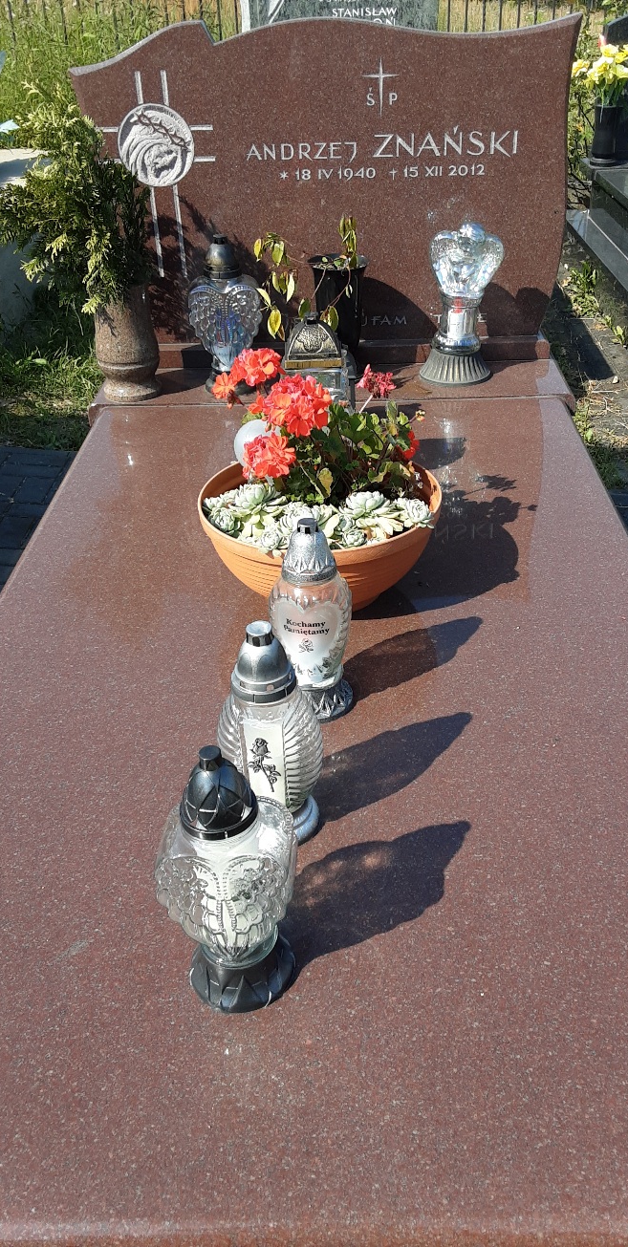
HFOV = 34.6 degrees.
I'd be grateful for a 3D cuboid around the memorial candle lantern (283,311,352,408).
[{"bbox_3d":[0.005,-0.497,2.052,0.119,0.251,0.119,3,34,8],"label":"memorial candle lantern"}]

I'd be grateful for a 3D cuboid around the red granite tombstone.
[{"bbox_3d":[0.029,-0.986,2.350,1.094,0.739,0.167,-1,33,2],"label":"red granite tombstone"}]

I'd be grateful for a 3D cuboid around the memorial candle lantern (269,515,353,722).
[{"bbox_3d":[0.002,-0.009,1.285,0.109,0.276,0.109,0,33,4],"label":"memorial candle lantern"}]

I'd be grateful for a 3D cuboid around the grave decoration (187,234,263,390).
[{"bbox_3d":[-0.206,-0.715,2.320,0.169,0.338,0.125,-3,33,0],"label":"grave decoration"}]

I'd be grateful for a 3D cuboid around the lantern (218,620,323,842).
[{"bbox_3d":[-0.044,0.113,1.110,0.120,0.269,0.120,-1,33,3],"label":"lantern"}]

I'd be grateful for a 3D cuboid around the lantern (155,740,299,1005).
[{"bbox_3d":[-0.077,0.224,0.927,0.132,0.286,0.113,-2,33,1],"label":"lantern"}]

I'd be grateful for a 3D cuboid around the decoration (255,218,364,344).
[{"bbox_3d":[-0.002,-0.746,2.329,0.263,0.363,0.167,-1,33,2],"label":"decoration"}]

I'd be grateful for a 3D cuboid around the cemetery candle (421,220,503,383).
[{"bbox_3d":[0.335,-0.738,2.309,0.171,0.344,0.159,0,33,4],"label":"cemetery candle"}]

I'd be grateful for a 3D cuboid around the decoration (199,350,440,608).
[{"bbox_3d":[0.006,-0.232,1.536,0.372,0.373,0.372,-1,33,2],"label":"decoration"}]

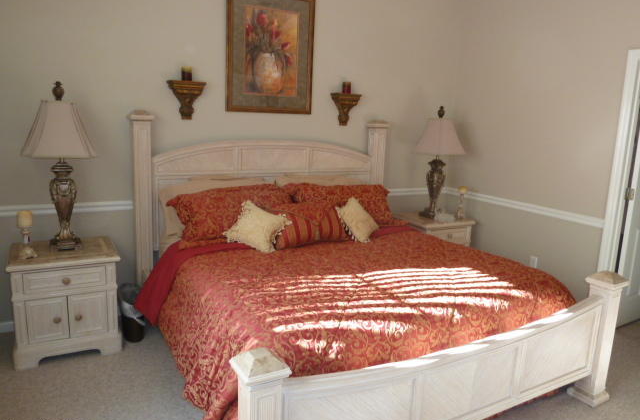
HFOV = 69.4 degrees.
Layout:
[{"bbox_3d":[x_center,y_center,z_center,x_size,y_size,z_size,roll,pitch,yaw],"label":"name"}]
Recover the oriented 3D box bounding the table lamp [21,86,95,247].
[{"bbox_3d":[-1.592,-0.260,2.847,0.399,1.024,0.362,-4,12,-29],"label":"table lamp"}]

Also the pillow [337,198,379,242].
[{"bbox_3d":[0.275,0.061,3.237,0.300,0.120,0.300,48,27,5],"label":"pillow"}]

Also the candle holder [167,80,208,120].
[{"bbox_3d":[-0.954,-0.777,3.318,0.258,0.261,0.109,-4,12,-29],"label":"candle holder"}]

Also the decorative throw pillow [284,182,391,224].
[{"bbox_3d":[0.184,-0.030,3.861,0.980,0.460,0.180,-4,-21,-29],"label":"decorative throw pillow"}]

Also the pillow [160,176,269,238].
[{"bbox_3d":[-0.773,-0.034,3.536,0.850,0.450,0.180,-4,-10,-29],"label":"pillow"}]

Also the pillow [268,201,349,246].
[{"bbox_3d":[-0.104,0.102,3.358,0.600,0.340,0.160,-4,-26,-29],"label":"pillow"}]

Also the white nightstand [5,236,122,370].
[{"bbox_3d":[-1.600,0.552,2.933,0.587,0.605,0.551,-4,12,-29],"label":"white nightstand"}]

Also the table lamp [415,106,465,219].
[{"bbox_3d":[1.097,-0.442,4.346,0.399,1.032,0.362,-4,12,-29],"label":"table lamp"}]

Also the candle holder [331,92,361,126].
[{"bbox_3d":[0.237,-0.899,4.179,0.260,0.280,0.110,-4,12,-29],"label":"candle holder"}]

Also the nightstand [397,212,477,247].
[{"bbox_3d":[1.085,0.396,4.604,0.610,0.625,0.540,-4,12,-29],"label":"nightstand"}]

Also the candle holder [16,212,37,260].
[{"bbox_3d":[-1.781,0.152,2.821,0.110,0.268,0.110,-4,12,-29],"label":"candle holder"}]

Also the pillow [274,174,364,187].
[{"bbox_3d":[0.051,-0.089,4.015,0.860,0.450,0.180,-4,-10,-29],"label":"pillow"}]

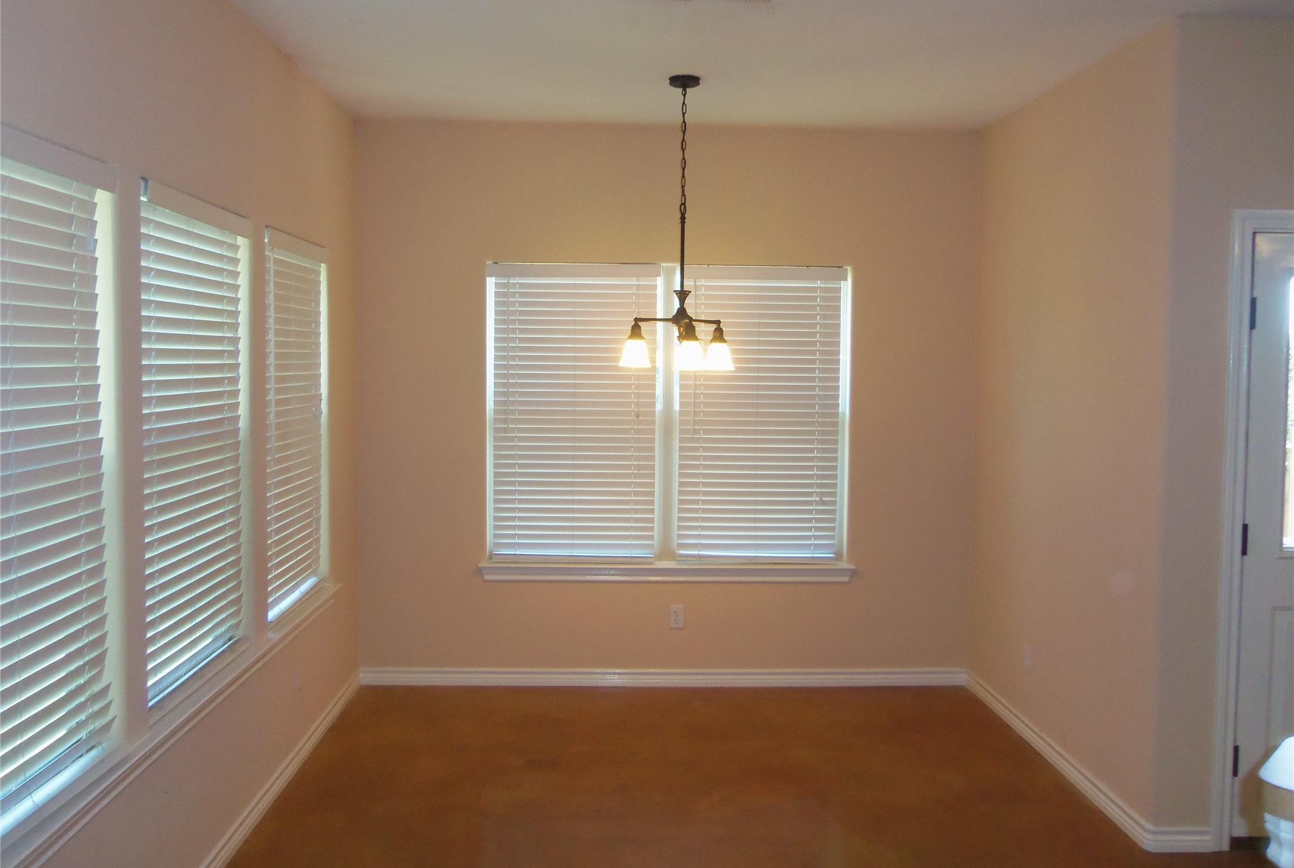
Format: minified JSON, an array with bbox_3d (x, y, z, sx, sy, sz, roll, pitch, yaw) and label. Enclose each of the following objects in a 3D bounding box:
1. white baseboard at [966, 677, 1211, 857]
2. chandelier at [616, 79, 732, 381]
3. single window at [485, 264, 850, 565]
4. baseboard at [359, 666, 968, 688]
[{"bbox_3d":[1.752,1.294,4.394,0.225,0.090,1.793,0,4,-2],"label":"white baseboard"},{"bbox_3d":[0.129,-0.840,4.225,0.464,1.171,0.460,0,4,-2],"label":"chandelier"},{"bbox_3d":[0.107,-0.087,5.174,1.788,1.465,0.090,0,4,-2],"label":"single window"},{"bbox_3d":[0.094,1.218,5.225,3.029,0.089,0.018,0,4,-2],"label":"baseboard"}]

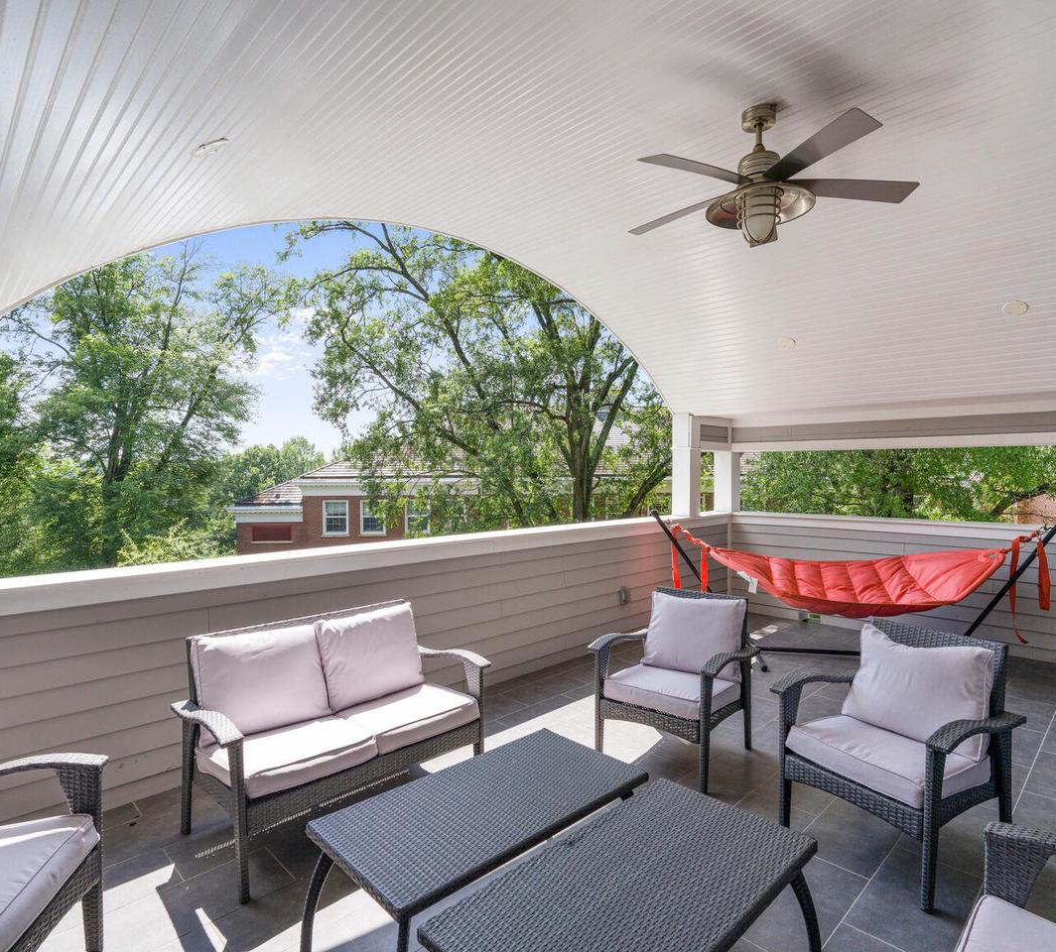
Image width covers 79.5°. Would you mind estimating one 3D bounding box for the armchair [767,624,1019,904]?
[{"bbox_3d":[1.534,1.108,2.654,0.670,0.845,0.735,0,0,-29],"label":"armchair"}]

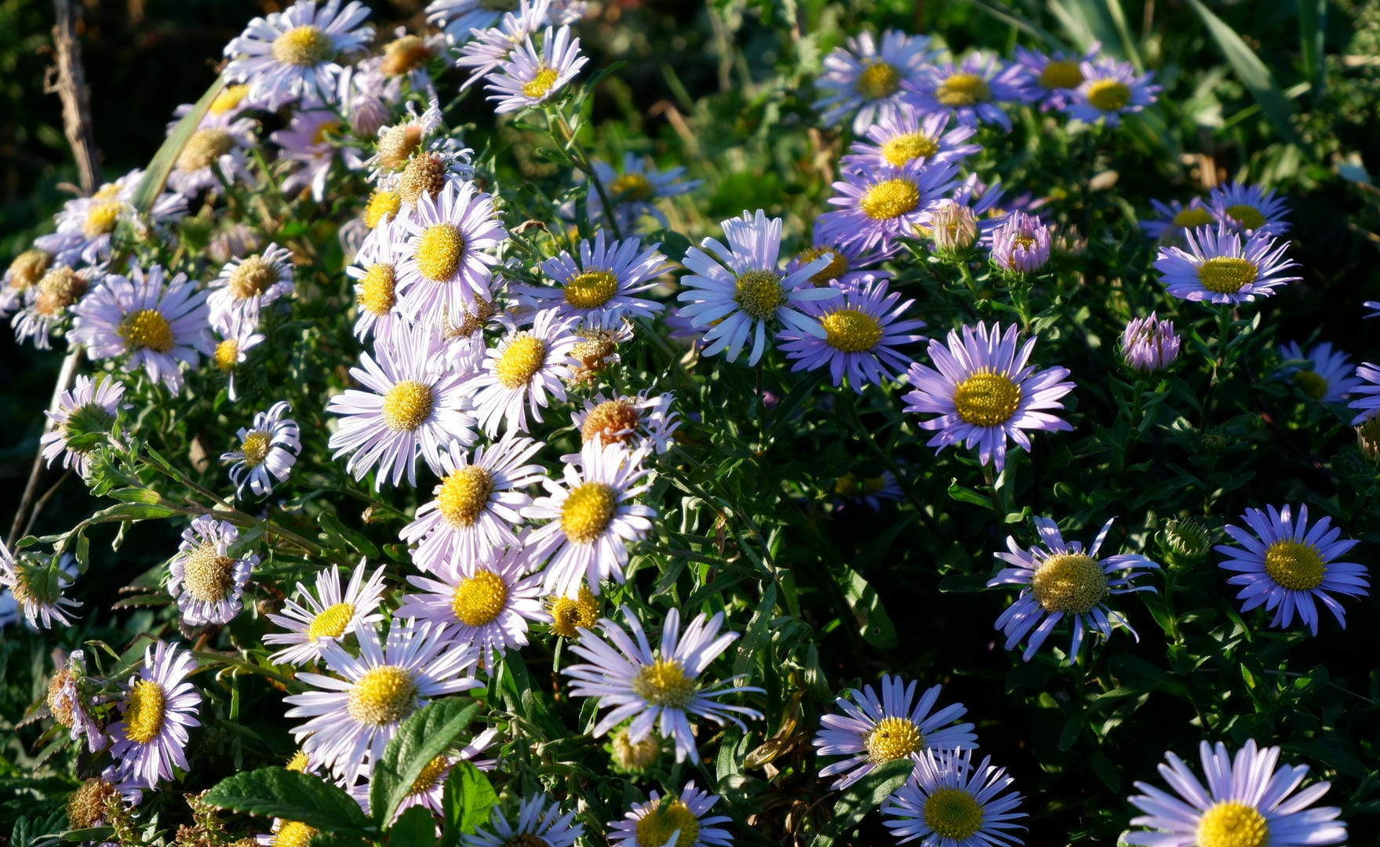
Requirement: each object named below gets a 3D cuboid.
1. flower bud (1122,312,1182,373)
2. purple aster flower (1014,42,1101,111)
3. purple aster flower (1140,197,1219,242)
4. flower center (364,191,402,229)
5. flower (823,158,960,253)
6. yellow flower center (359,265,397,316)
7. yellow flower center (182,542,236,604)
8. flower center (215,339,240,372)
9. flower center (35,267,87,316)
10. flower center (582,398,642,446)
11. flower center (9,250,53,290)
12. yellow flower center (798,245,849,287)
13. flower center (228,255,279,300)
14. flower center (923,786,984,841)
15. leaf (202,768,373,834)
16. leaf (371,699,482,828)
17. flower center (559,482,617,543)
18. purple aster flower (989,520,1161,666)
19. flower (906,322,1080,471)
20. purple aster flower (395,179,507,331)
[{"bbox_3d":[0.123,-0.021,0.725,0.016,0.016,0.016,0,22,0],"label":"flower bud"},{"bbox_3d":[0.118,-0.109,0.860,0.029,0.010,0.029,0,41,0],"label":"purple aster flower"},{"bbox_3d":[0.172,-0.070,0.930,0.037,0.013,0.037,0,34,0],"label":"purple aster flower"},{"bbox_3d":[-0.073,-0.051,0.650,0.010,0.010,0.005,22,-10,39],"label":"flower center"},{"bbox_3d":[0.058,-0.062,0.777,0.040,0.013,0.040,-9,44,3],"label":"flower"},{"bbox_3d":[-0.082,-0.035,0.710,0.013,0.013,0.006,26,5,41],"label":"yellow flower center"},{"bbox_3d":[-0.120,0.038,0.680,0.015,0.015,0.008,-10,-13,10],"label":"yellow flower center"},{"bbox_3d":[-0.116,-0.017,0.680,0.008,0.008,0.004,26,6,43],"label":"flower center"},{"bbox_3d":[-0.176,-0.037,0.760,0.014,0.009,0.014,-15,55,15],"label":"flower center"},{"bbox_3d":[-0.020,0.000,0.680,0.014,0.007,0.014,18,69,31],"label":"flower center"},{"bbox_3d":[-0.187,-0.044,0.770,0.014,0.007,0.014,-43,38,-4],"label":"flower center"},{"bbox_3d":[0.038,-0.045,0.787,0.015,0.007,0.015,-13,45,4],"label":"yellow flower center"},{"bbox_3d":[-0.132,-0.044,0.819,0.015,0.007,0.015,-20,48,6],"label":"flower center"},{"bbox_3d":[0.054,0.080,0.560,0.012,0.005,0.012,0,63,0],"label":"flower center"},{"bbox_3d":[-0.080,0.075,0.535,0.035,0.006,0.018,9,37,7],"label":"leaf"},{"bbox_3d":[-0.057,0.073,0.585,0.015,0.012,0.038,27,70,30],"label":"leaf"},{"bbox_3d":[-0.026,0.022,0.680,0.015,0.007,0.015,-7,67,16],"label":"flower center"},{"bbox_3d":[0.091,0.040,0.645,0.040,0.013,0.040,0,60,0],"label":"purple aster flower"},{"bbox_3d":[0.066,-0.006,0.600,0.037,0.011,0.037,-2,59,-5],"label":"flower"},{"bbox_3d":[-0.061,-0.043,0.690,0.037,0.037,0.012,23,-1,37],"label":"purple aster flower"}]

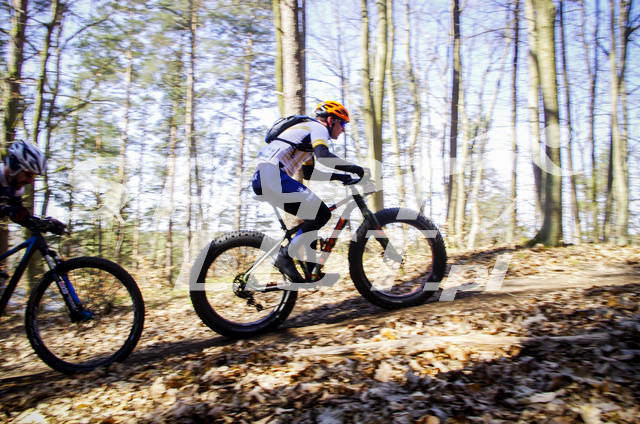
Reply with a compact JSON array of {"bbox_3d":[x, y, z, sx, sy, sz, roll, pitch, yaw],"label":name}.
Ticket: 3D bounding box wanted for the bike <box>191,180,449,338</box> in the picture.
[{"bbox_3d":[0.007,0.287,3.456,1.900,1.030,0.750,-8,1,-10],"label":"bike"}]

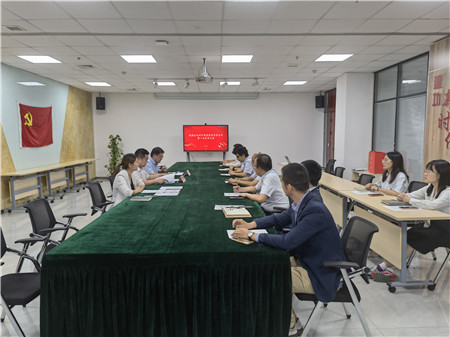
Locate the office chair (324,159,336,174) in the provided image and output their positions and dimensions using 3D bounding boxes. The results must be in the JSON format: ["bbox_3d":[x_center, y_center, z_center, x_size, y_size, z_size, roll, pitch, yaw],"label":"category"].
[{"bbox_3d":[2.347,0.199,7.909,0.580,0.870,0.580,-1,6,-1],"label":"office chair"}]

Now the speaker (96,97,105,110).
[{"bbox_3d":[-4.051,-2.111,10.612,0.270,0.410,0.260,-2,6,-14],"label":"speaker"}]

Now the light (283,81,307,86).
[{"bbox_3d":[1.964,-2.402,9.072,0.600,0.050,0.600,-1,6,-1],"label":"light"}]

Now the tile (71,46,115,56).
[{"bbox_3d":[-2.156,-1.960,5.407,0.600,0.025,0.600,-1,6,-1],"label":"tile"}]

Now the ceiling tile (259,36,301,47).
[{"bbox_3d":[0.858,-1.935,4.862,0.600,0.020,0.600,-1,6,-1],"label":"ceiling tile"}]

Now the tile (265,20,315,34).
[{"bbox_3d":[0.870,-1.868,4.277,0.600,0.025,0.600,-1,6,-1],"label":"tile"}]

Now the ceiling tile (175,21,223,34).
[{"bbox_3d":[-0.326,-1.853,4.261,0.595,0.020,0.595,-1,6,-1],"label":"ceiling tile"}]

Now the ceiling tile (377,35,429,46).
[{"bbox_3d":[2.658,-1.953,4.892,0.600,0.020,0.600,-1,6,-1],"label":"ceiling tile"}]

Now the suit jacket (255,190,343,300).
[{"bbox_3d":[0.544,0.502,2.327,0.640,0.700,0.520,-1,6,-4],"label":"suit jacket"}]

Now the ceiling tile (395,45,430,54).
[{"bbox_3d":[3.247,-2.022,5.499,0.600,0.020,0.600,-1,6,-1],"label":"ceiling tile"}]

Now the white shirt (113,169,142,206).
[{"bbox_3d":[-1.232,0.308,4.100,0.370,0.580,0.440,-1,6,-1],"label":"white shirt"}]

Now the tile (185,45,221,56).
[{"bbox_3d":[-0.352,-1.986,5.438,0.600,0.020,0.600,-1,6,-1],"label":"tile"}]

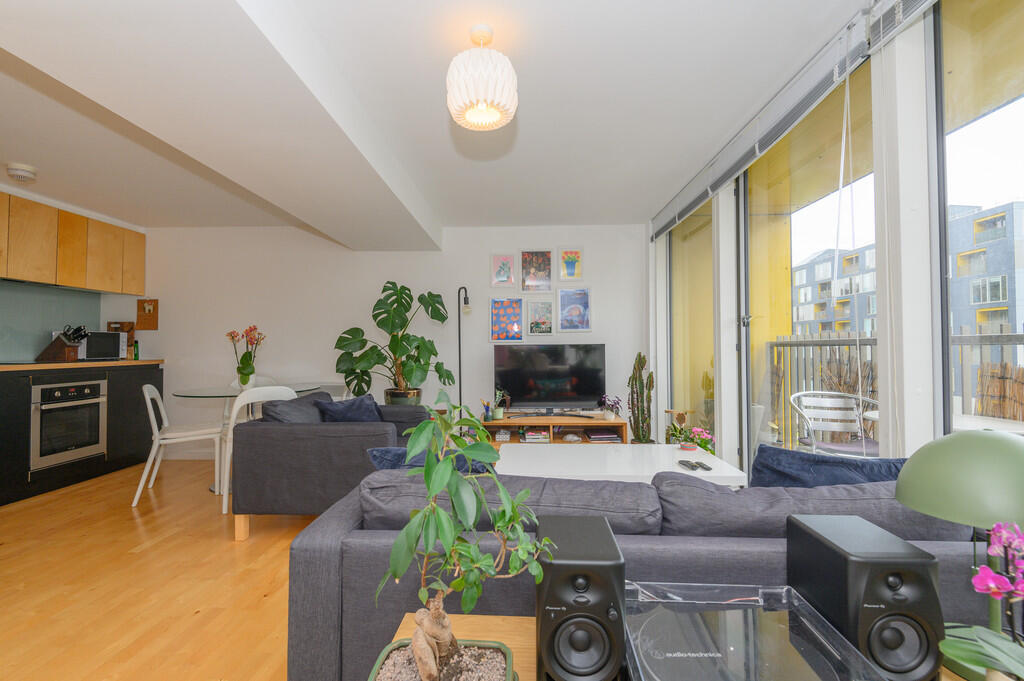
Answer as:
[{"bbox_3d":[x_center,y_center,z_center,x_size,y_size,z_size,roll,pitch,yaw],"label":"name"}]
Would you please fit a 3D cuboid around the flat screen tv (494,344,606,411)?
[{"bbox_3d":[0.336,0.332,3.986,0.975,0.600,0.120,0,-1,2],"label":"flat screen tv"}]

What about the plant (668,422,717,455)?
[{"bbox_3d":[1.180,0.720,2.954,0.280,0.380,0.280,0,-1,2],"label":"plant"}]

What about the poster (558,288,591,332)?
[{"bbox_3d":[0.588,-0.283,4.237,0.310,0.415,0.025,0,-1,2],"label":"poster"}]

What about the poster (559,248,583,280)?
[{"bbox_3d":[0.555,-0.709,4.246,0.225,0.315,0.025,0,-1,2],"label":"poster"}]

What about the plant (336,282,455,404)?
[{"bbox_3d":[-0.950,0.098,3.706,0.920,1.100,0.780,0,-1,2],"label":"plant"}]

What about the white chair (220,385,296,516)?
[{"bbox_3d":[-1.763,0.710,3.215,0.490,0.790,0.490,0,-1,-34],"label":"white chair"}]

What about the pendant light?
[{"bbox_3d":[-0.109,-0.981,1.673,0.258,0.315,0.258,0,-1,2],"label":"pendant light"}]

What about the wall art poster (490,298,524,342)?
[{"bbox_3d":[-0.047,-0.191,4.253,0.312,0.420,0.025,0,-1,2],"label":"wall art poster"}]

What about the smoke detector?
[{"bbox_3d":[-3.177,-1.080,2.944,0.125,0.065,0.125,0,-1,2],"label":"smoke detector"}]

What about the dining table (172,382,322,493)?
[{"bbox_3d":[-2.063,0.753,3.568,1.000,0.720,1.000,0,-1,2],"label":"dining table"}]

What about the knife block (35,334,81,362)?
[{"bbox_3d":[-3.607,0.067,3.606,0.250,0.225,0.100,0,-1,2],"label":"knife block"}]

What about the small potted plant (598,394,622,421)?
[{"bbox_3d":[0.823,0.560,3.800,0.195,0.215,0.170,0,-1,2],"label":"small potted plant"}]

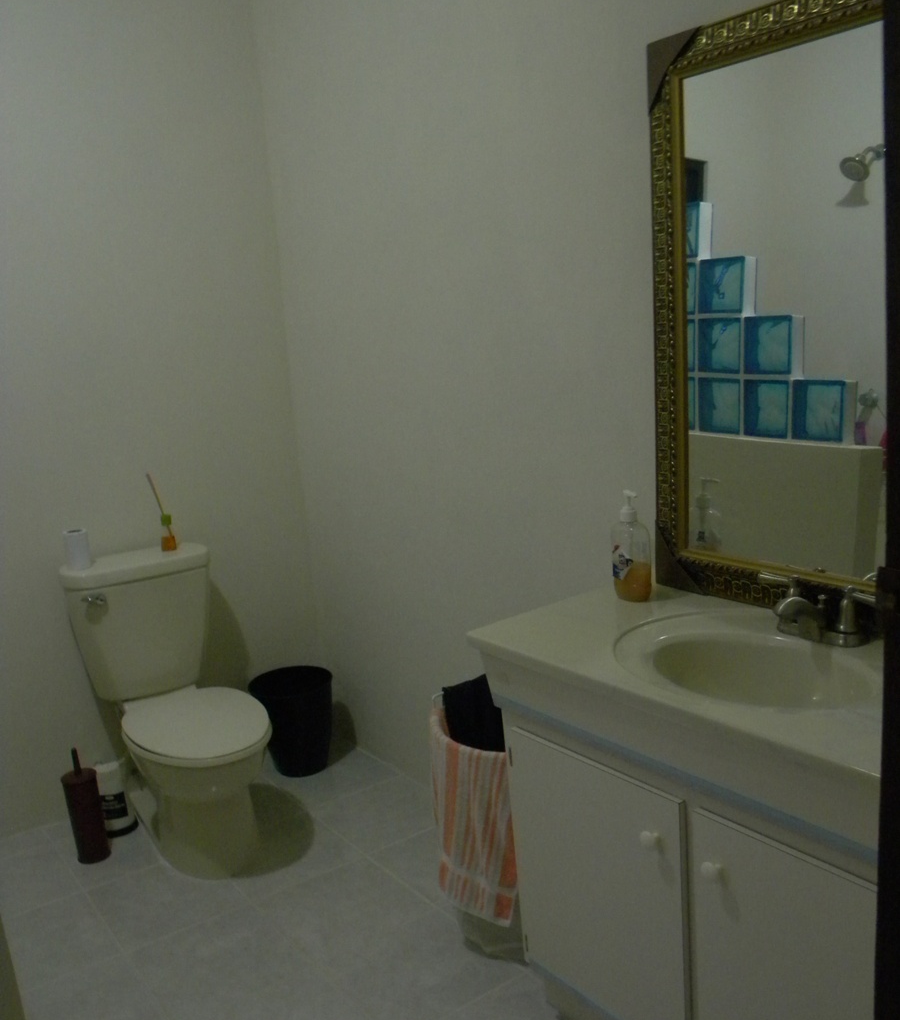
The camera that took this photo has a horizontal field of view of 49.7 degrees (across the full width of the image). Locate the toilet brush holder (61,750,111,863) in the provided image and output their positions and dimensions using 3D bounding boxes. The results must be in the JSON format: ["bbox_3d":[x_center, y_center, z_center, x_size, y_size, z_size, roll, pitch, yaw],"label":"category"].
[{"bbox_3d":[-1.035,0.830,2.759,0.097,0.334,0.097,-11,12,-35],"label":"toilet brush holder"}]

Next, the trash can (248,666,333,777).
[{"bbox_3d":[-0.517,0.720,3.264,0.275,0.304,0.275,-4,10,1],"label":"trash can"}]

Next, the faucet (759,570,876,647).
[{"bbox_3d":[0.586,0.172,1.602,0.140,0.097,0.240,-11,12,-35],"label":"faucet"}]

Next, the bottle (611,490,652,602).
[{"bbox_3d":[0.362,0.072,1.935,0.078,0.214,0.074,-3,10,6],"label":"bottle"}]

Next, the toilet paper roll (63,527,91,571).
[{"bbox_3d":[-1.102,0.121,2.877,0.069,0.109,0.069,-11,12,-35],"label":"toilet paper roll"}]

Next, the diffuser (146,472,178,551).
[{"bbox_3d":[-0.904,0.007,3.046,0.075,0.243,0.055,-11,12,-35],"label":"diffuser"}]

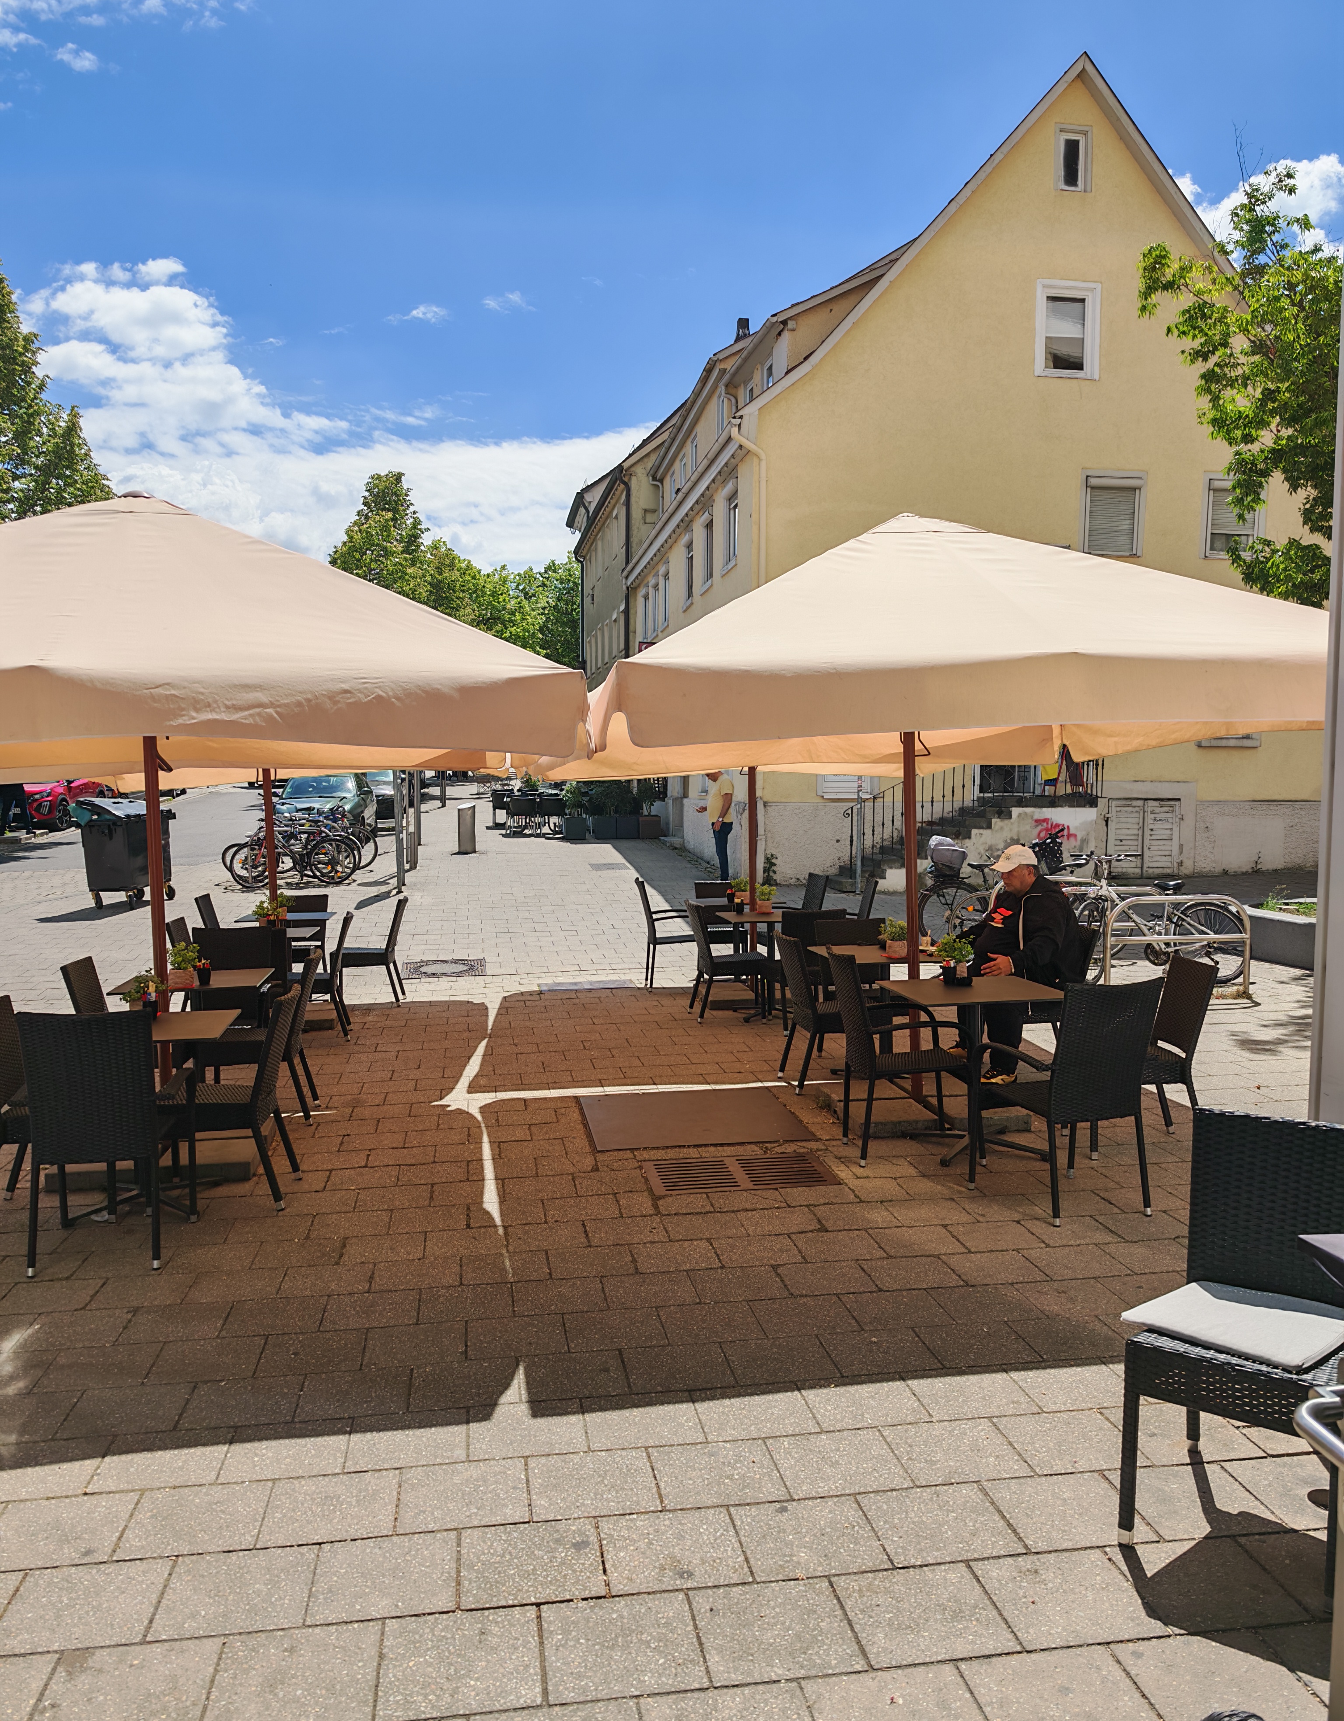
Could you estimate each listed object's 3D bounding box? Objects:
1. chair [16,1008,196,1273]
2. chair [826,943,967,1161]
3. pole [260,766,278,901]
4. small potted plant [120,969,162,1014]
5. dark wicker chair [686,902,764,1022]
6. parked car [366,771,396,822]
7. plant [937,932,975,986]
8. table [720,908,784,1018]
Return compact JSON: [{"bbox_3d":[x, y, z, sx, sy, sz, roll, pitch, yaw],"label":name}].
[{"bbox_3d":[-2.134,1.000,4.660,0.560,0.930,0.600,-2,4,-9],"label":"chair"},{"bbox_3d":[1.058,0.875,5.716,0.635,0.930,0.575,-1,4,-8],"label":"chair"},{"bbox_3d":[-2.994,-0.328,9.251,0.060,2.800,0.060,-1,4,-8],"label":"pole"},{"bbox_3d":[-2.291,0.582,5.380,0.185,0.235,0.175,-1,4,-8],"label":"small potted plant"},{"bbox_3d":[0.416,0.744,9.390,0.580,0.870,0.490,-1,4,-8],"label":"dark wicker chair"},{"bbox_3d":[-7.580,-1.630,31.000,1.780,1.500,4.350,-1,5,-8],"label":"parked car"},{"bbox_3d":[1.387,0.481,6.050,0.175,0.250,0.165,-1,4,-8],"label":"plant"},{"bbox_3d":[0.771,0.804,9.525,0.740,0.730,0.740,-1,4,-8],"label":"table"}]

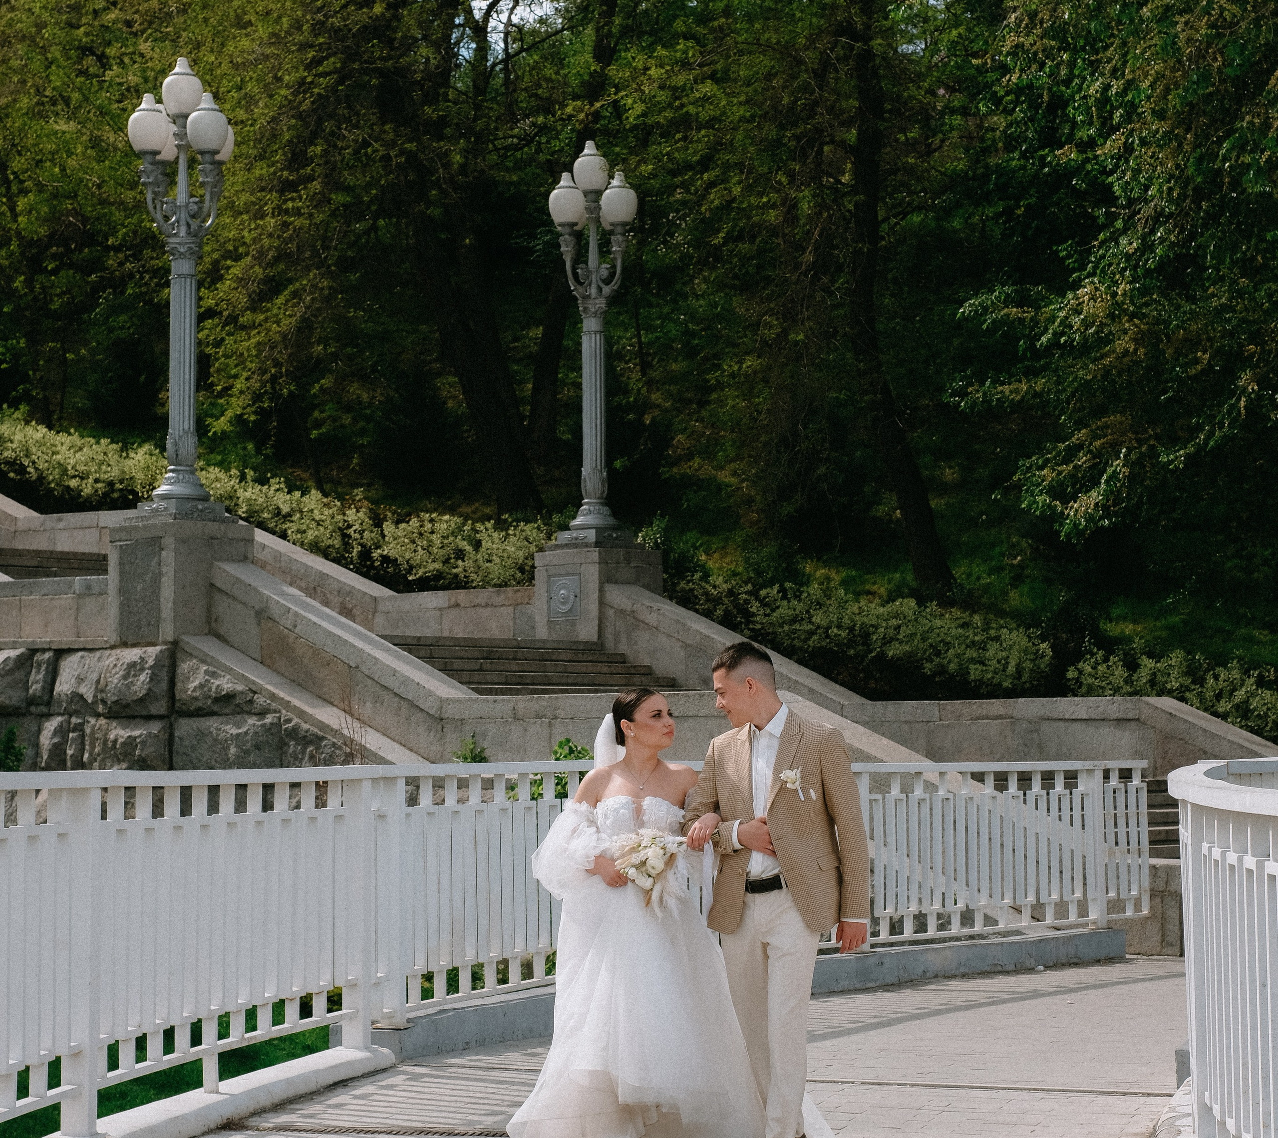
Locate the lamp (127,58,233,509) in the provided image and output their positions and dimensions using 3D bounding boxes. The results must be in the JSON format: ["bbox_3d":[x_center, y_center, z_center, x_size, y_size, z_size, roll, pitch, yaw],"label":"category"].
[{"bbox_3d":[-4.449,-2.797,27.551,1.000,4.457,1.000,0,-4,0],"label":"lamp"}]

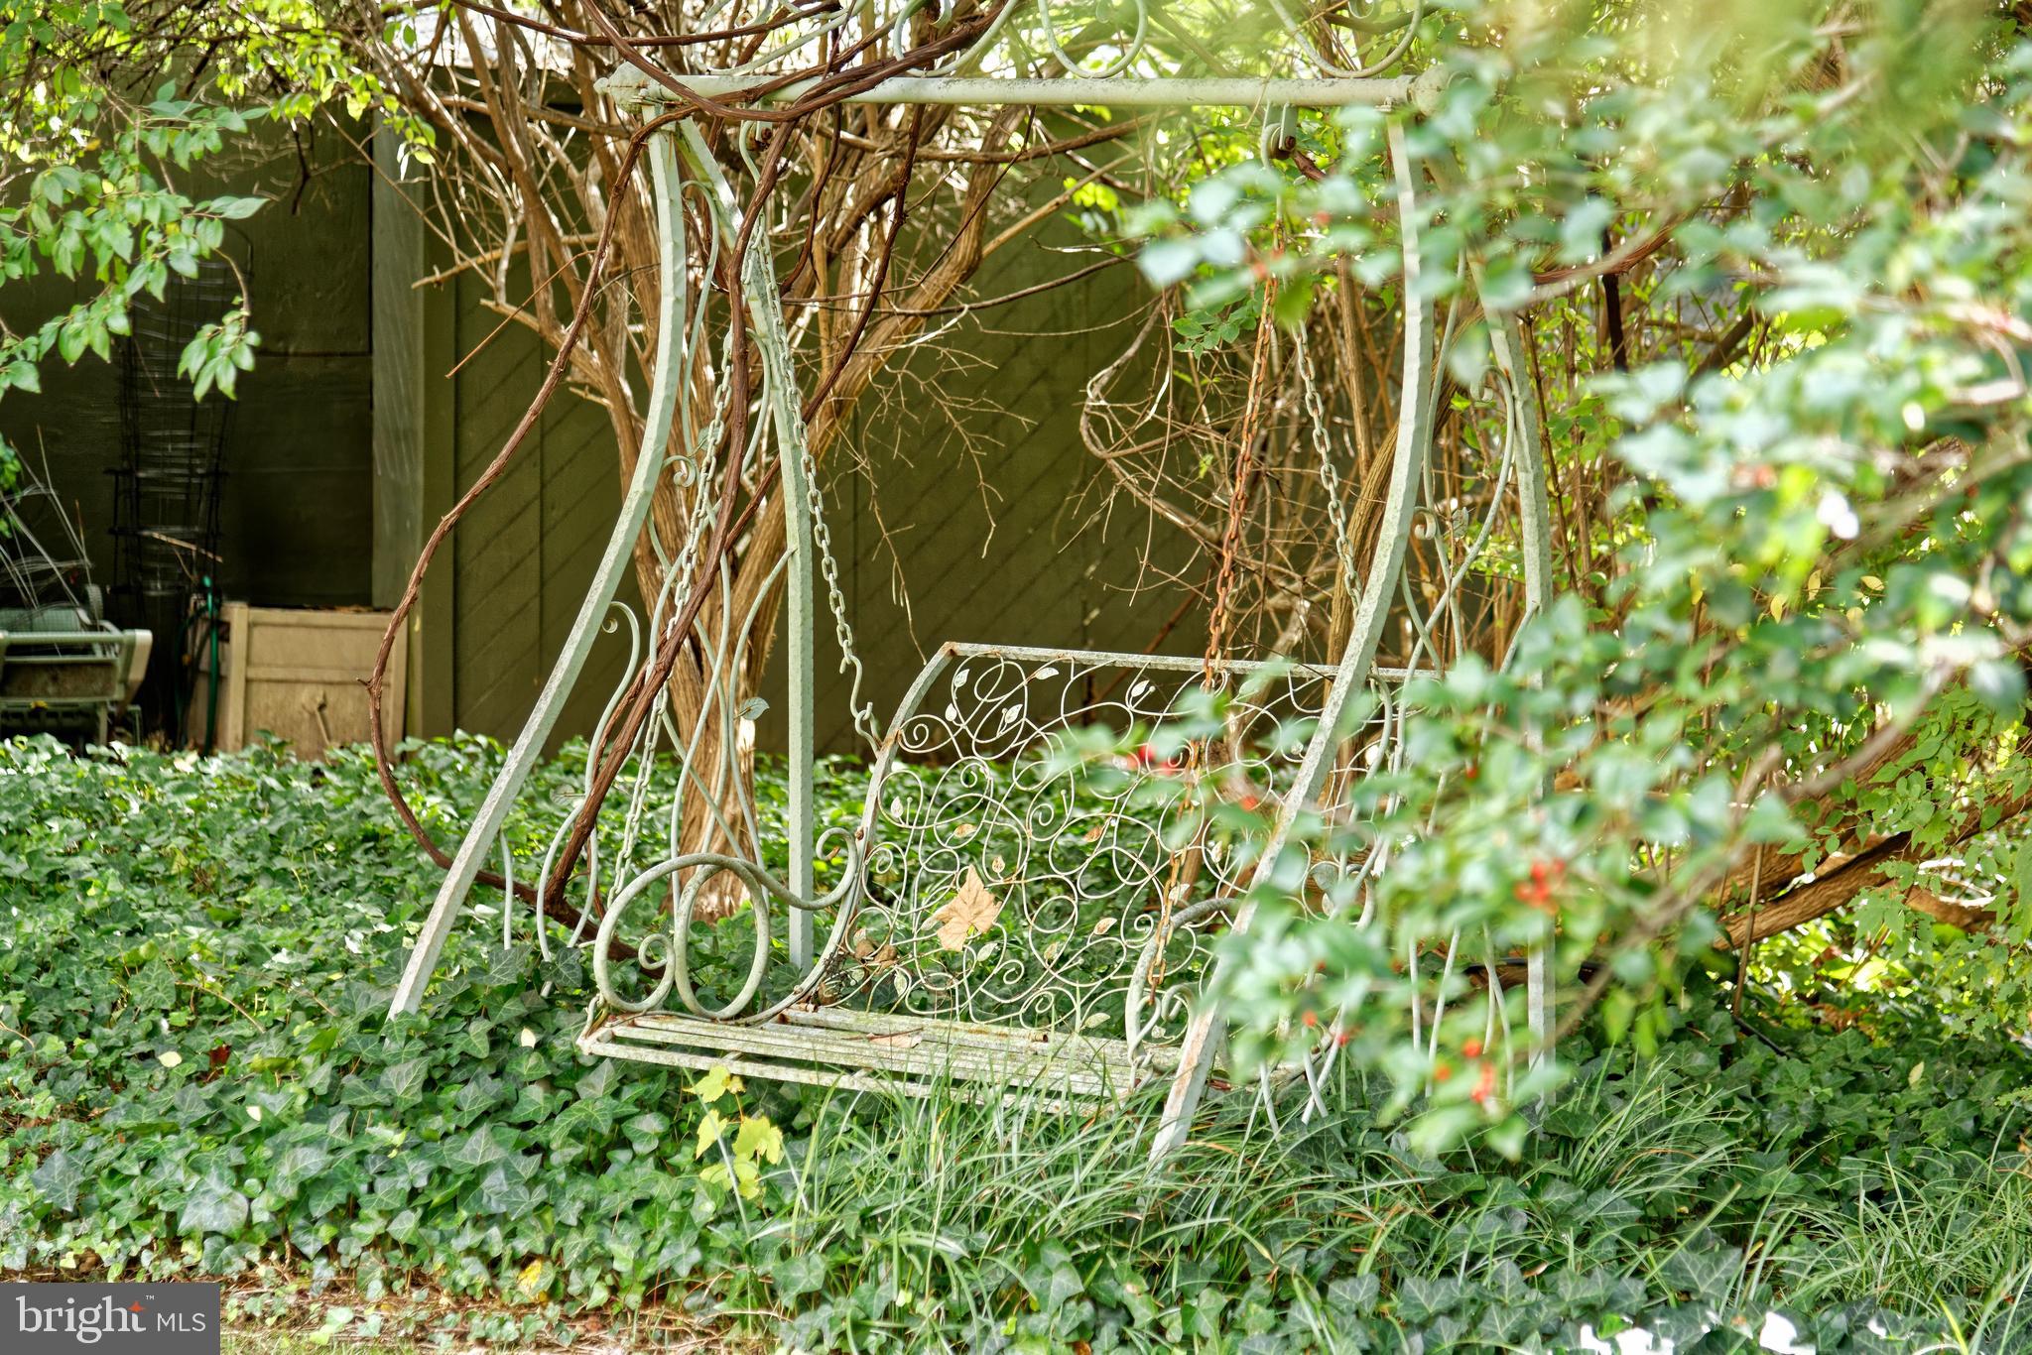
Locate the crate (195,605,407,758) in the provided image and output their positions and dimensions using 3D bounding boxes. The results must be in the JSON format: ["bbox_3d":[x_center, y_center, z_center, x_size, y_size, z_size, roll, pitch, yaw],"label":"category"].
[{"bbox_3d":[-2.143,0.036,16.100,0.520,0.520,0.490,1,3,-20],"label":"crate"}]

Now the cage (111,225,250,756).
[{"bbox_3d":[-2.564,-0.560,16.400,0.400,1.540,0.380,0,3,-9],"label":"cage"}]

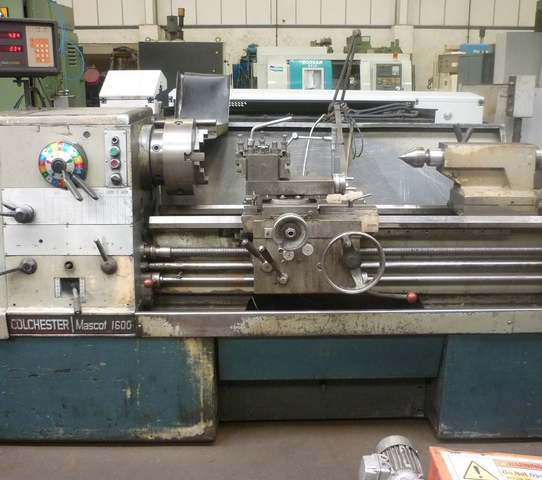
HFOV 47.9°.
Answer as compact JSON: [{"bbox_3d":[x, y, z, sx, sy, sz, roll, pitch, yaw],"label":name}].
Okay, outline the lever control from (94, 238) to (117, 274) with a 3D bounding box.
[{"bbox_3d":[-0.617,0.066,2.270,0.076,0.145,0.070,0,13,0],"label":"lever control"}]

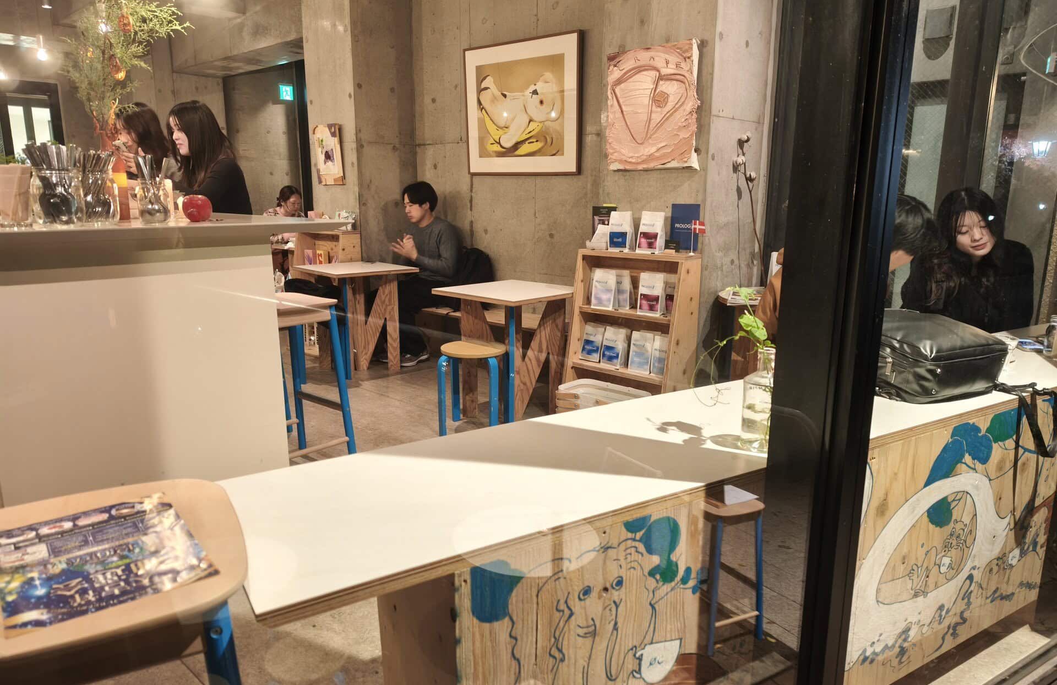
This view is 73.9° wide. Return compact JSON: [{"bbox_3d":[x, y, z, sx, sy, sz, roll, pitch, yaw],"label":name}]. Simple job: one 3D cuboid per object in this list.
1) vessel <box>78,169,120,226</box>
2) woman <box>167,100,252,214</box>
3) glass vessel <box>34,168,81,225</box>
[{"bbox_3d":[-1.159,-0.389,1.890,0.106,0.142,0.106,11,16,41],"label":"vessel"},{"bbox_3d":[-1.447,-0.442,3.179,0.650,1.250,0.470,-9,15,-37],"label":"woman"},{"bbox_3d":[-1.199,-0.370,1.790,0.112,0.142,0.112,11,16,41],"label":"glass vessel"}]

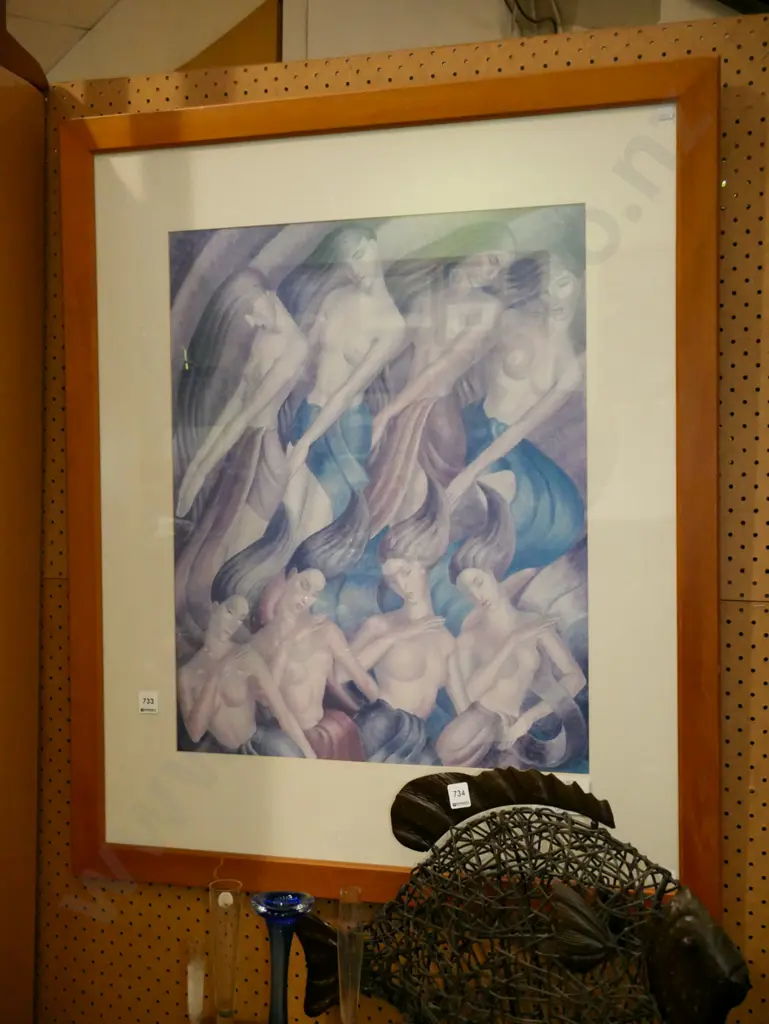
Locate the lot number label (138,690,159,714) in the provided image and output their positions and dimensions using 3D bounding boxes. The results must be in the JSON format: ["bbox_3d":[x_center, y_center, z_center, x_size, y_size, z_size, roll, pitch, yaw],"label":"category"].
[{"bbox_3d":[-0.284,0.229,1.426,0.025,0.027,0.001,0,2,15],"label":"lot number label"}]

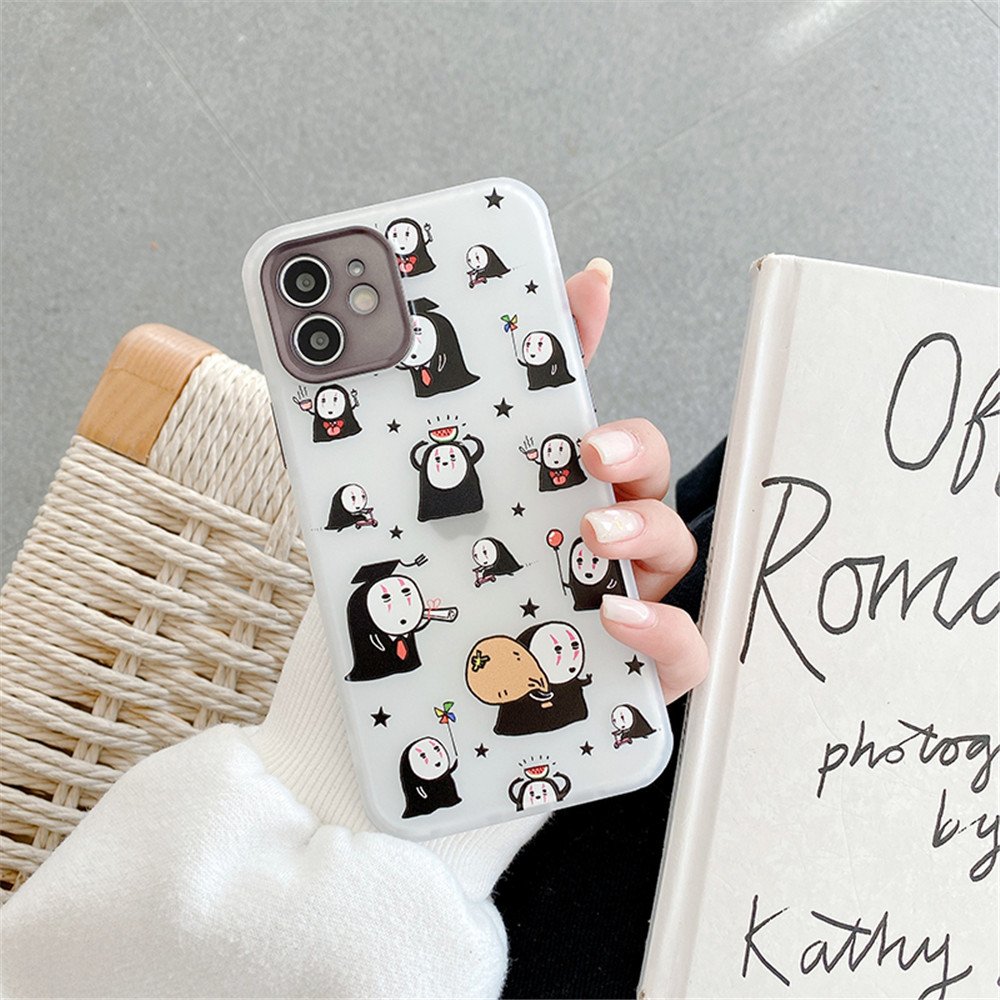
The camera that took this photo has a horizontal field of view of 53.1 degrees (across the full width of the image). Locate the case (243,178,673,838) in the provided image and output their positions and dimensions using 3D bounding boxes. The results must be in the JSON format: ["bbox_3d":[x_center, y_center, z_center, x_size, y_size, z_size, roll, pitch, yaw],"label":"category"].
[{"bbox_3d":[-0.010,0.002,0.240,0.075,0.011,0.150,-13,89,0],"label":"case"}]

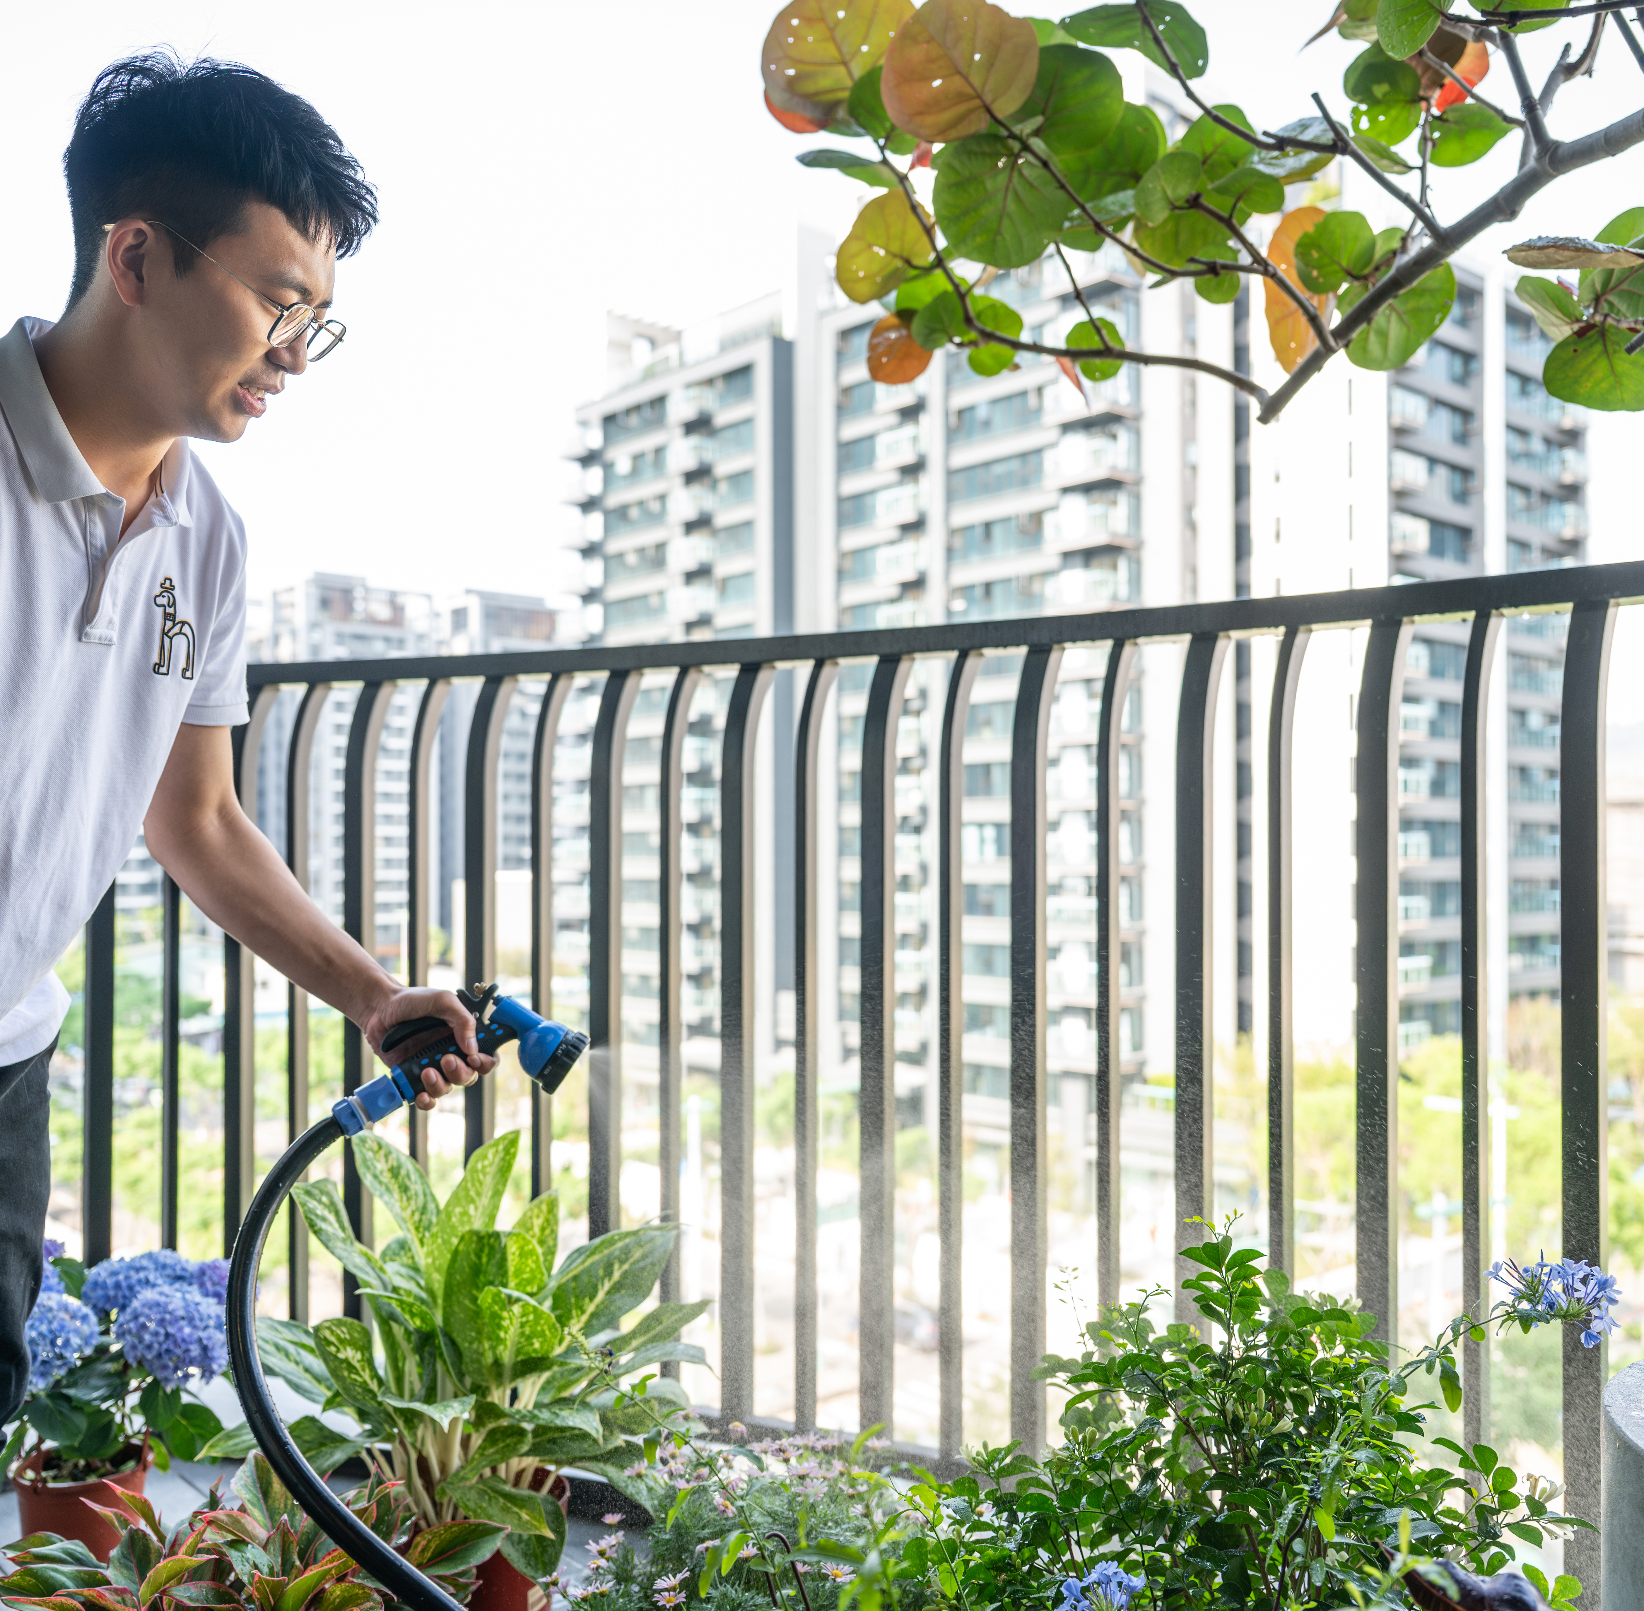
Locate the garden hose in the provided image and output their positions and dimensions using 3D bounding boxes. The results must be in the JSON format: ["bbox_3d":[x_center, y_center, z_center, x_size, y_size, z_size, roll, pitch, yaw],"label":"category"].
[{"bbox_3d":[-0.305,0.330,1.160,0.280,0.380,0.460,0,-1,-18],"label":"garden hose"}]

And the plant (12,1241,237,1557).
[{"bbox_3d":[-0.925,0.785,2.090,0.380,0.450,0.360,0,-1,0],"label":"plant"}]

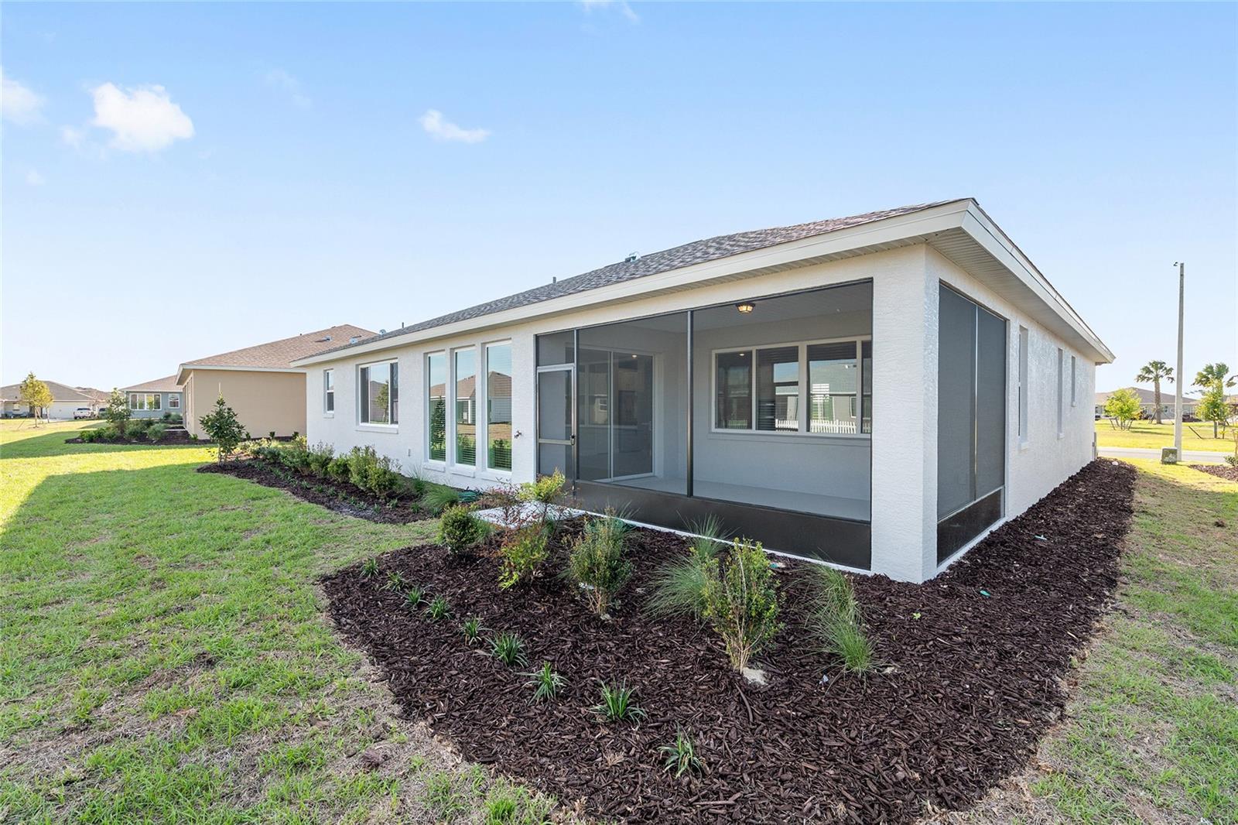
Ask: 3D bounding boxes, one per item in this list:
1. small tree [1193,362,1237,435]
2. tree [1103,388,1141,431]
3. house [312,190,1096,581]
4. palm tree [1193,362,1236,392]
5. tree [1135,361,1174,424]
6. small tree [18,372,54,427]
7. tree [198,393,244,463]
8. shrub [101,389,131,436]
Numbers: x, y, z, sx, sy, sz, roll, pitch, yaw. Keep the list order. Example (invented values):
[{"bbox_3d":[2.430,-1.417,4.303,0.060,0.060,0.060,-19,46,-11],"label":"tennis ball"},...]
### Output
[{"bbox_3d":[35.243,-0.500,30.500,1.658,4.031,1.658,-1,1,-41],"label":"small tree"},{"bbox_3d":[42.024,-0.323,43.000,2.317,3.547,2.317,1,1,44],"label":"tree"},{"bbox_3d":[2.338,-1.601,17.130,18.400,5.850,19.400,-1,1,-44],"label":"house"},{"bbox_3d":[69.330,-2.193,60.000,3.243,7.087,3.243,-1,1,-41],"label":"palm tree"},{"bbox_3d":[62.296,-2.334,60.000,3.217,7.368,3.217,-1,1,-44],"label":"tree"},{"bbox_3d":[-45.245,-0.975,40.000,1.792,4.199,1.792,1,1,41],"label":"small tree"},{"bbox_3d":[-10.383,0.405,13.500,0.972,1.772,0.972,0,1,-38],"label":"tree"},{"bbox_3d":[-24.778,-0.048,25.500,1.025,2.295,1.025,-1,1,-44],"label":"shrub"}]

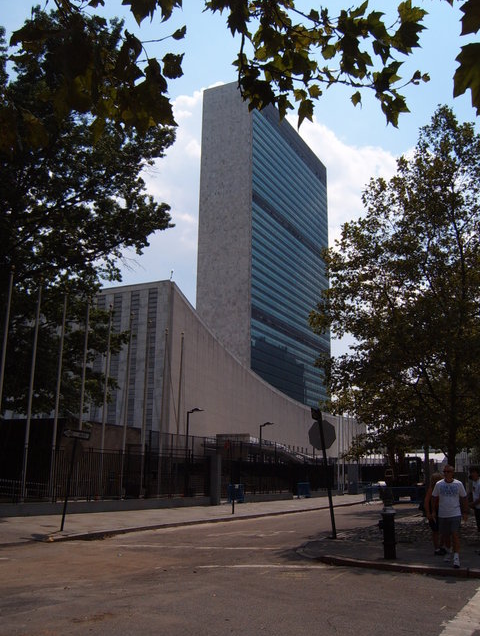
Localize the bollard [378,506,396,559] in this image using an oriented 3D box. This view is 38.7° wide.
[{"bbox_3d":[2.883,4.200,13.456,0.330,0.970,0.290,1,-13,0],"label":"bollard"}]

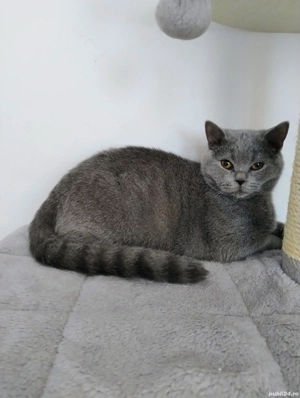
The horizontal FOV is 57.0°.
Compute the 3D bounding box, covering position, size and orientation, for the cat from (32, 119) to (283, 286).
[{"bbox_3d":[0.032,-0.014,0.431,0.415,0.210,0.195,-1,18,-4],"label":"cat"}]

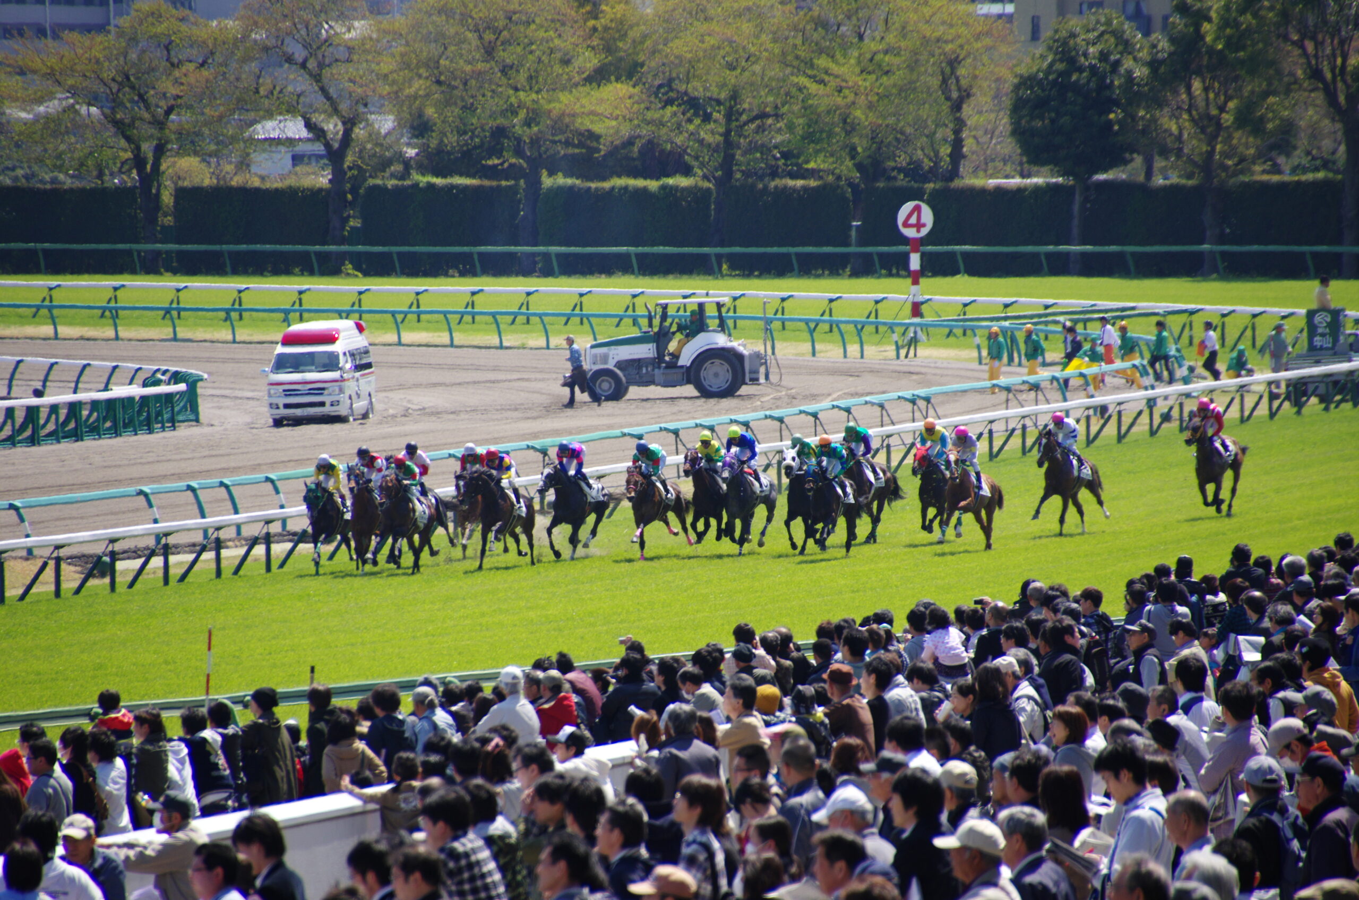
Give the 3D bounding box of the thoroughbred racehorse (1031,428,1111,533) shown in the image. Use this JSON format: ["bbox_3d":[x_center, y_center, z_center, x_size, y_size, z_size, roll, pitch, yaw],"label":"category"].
[{"bbox_3d":[7.483,0.607,291.000,0.620,2.040,2.450,1,2,22],"label":"thoroughbred racehorse"}]

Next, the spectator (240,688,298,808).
[{"bbox_3d":[-3.390,2.828,126.041,0.520,1.720,0.350,-1,2,-38],"label":"spectator"}]

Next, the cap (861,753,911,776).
[{"bbox_3d":[1.131,1.724,84.000,0.270,0.130,0.180,1,2,16],"label":"cap"}]

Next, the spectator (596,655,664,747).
[{"bbox_3d":[-0.401,2.583,129.448,0.550,1.700,0.380,-1,1,-28],"label":"spectator"}]

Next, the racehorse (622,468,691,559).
[{"bbox_3d":[-0.421,1.190,295.000,0.600,1.840,2.500,1,2,18],"label":"racehorse"}]

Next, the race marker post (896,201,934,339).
[{"bbox_3d":[6.844,-5.180,442.000,1.060,4.060,0.400,0,2,6],"label":"race marker post"}]

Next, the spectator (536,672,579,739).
[{"bbox_3d":[-0.981,2.576,121.026,0.480,1.660,0.320,-2,2,-41],"label":"spectator"}]

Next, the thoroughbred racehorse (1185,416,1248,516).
[{"bbox_3d":[10.233,0.307,290.864,0.600,1.930,2.350,0,1,19],"label":"thoroughbred racehorse"}]

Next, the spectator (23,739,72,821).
[{"bbox_3d":[-4.689,2.990,113.139,0.320,1.700,0.500,1,1,32],"label":"spectator"}]

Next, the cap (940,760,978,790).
[{"bbox_3d":[1.382,1.628,76.500,0.180,0.145,0.270,-2,3,-41],"label":"cap"}]

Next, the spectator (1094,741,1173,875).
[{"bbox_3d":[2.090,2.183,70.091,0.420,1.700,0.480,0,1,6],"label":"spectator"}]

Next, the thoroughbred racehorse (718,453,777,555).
[{"bbox_3d":[1.324,1.036,295.000,0.600,1.970,2.500,1,2,14],"label":"thoroughbred racehorse"}]

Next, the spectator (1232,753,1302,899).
[{"bbox_3d":[2.860,2.344,74.530,0.500,1.700,0.380,-2,3,-43],"label":"spectator"}]

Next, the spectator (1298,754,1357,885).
[{"bbox_3d":[2.908,2.188,68.026,0.320,1.680,0.480,1,2,37],"label":"spectator"}]

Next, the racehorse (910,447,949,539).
[{"bbox_3d":[4.941,0.821,288.000,0.620,1.820,2.400,1,2,19],"label":"racehorse"}]

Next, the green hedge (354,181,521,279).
[{"bbox_3d":[-8.286,-7.657,528.000,5.600,3.350,1.200,0,2,0],"label":"green hedge"}]

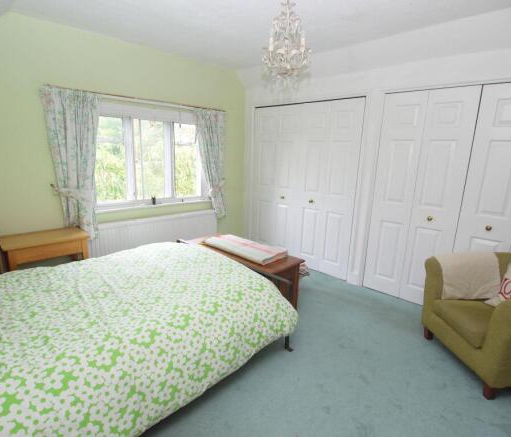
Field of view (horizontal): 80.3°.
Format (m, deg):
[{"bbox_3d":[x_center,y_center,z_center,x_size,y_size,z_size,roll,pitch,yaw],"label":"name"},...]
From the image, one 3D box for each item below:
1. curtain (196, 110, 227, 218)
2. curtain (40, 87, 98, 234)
[{"bbox_3d":[-0.577,-0.676,3.943,0.445,1.385,0.140,-10,17,-43],"label":"curtain"},{"bbox_3d":[-1.697,-0.466,2.881,0.440,1.390,0.140,-10,17,-43],"label":"curtain"}]

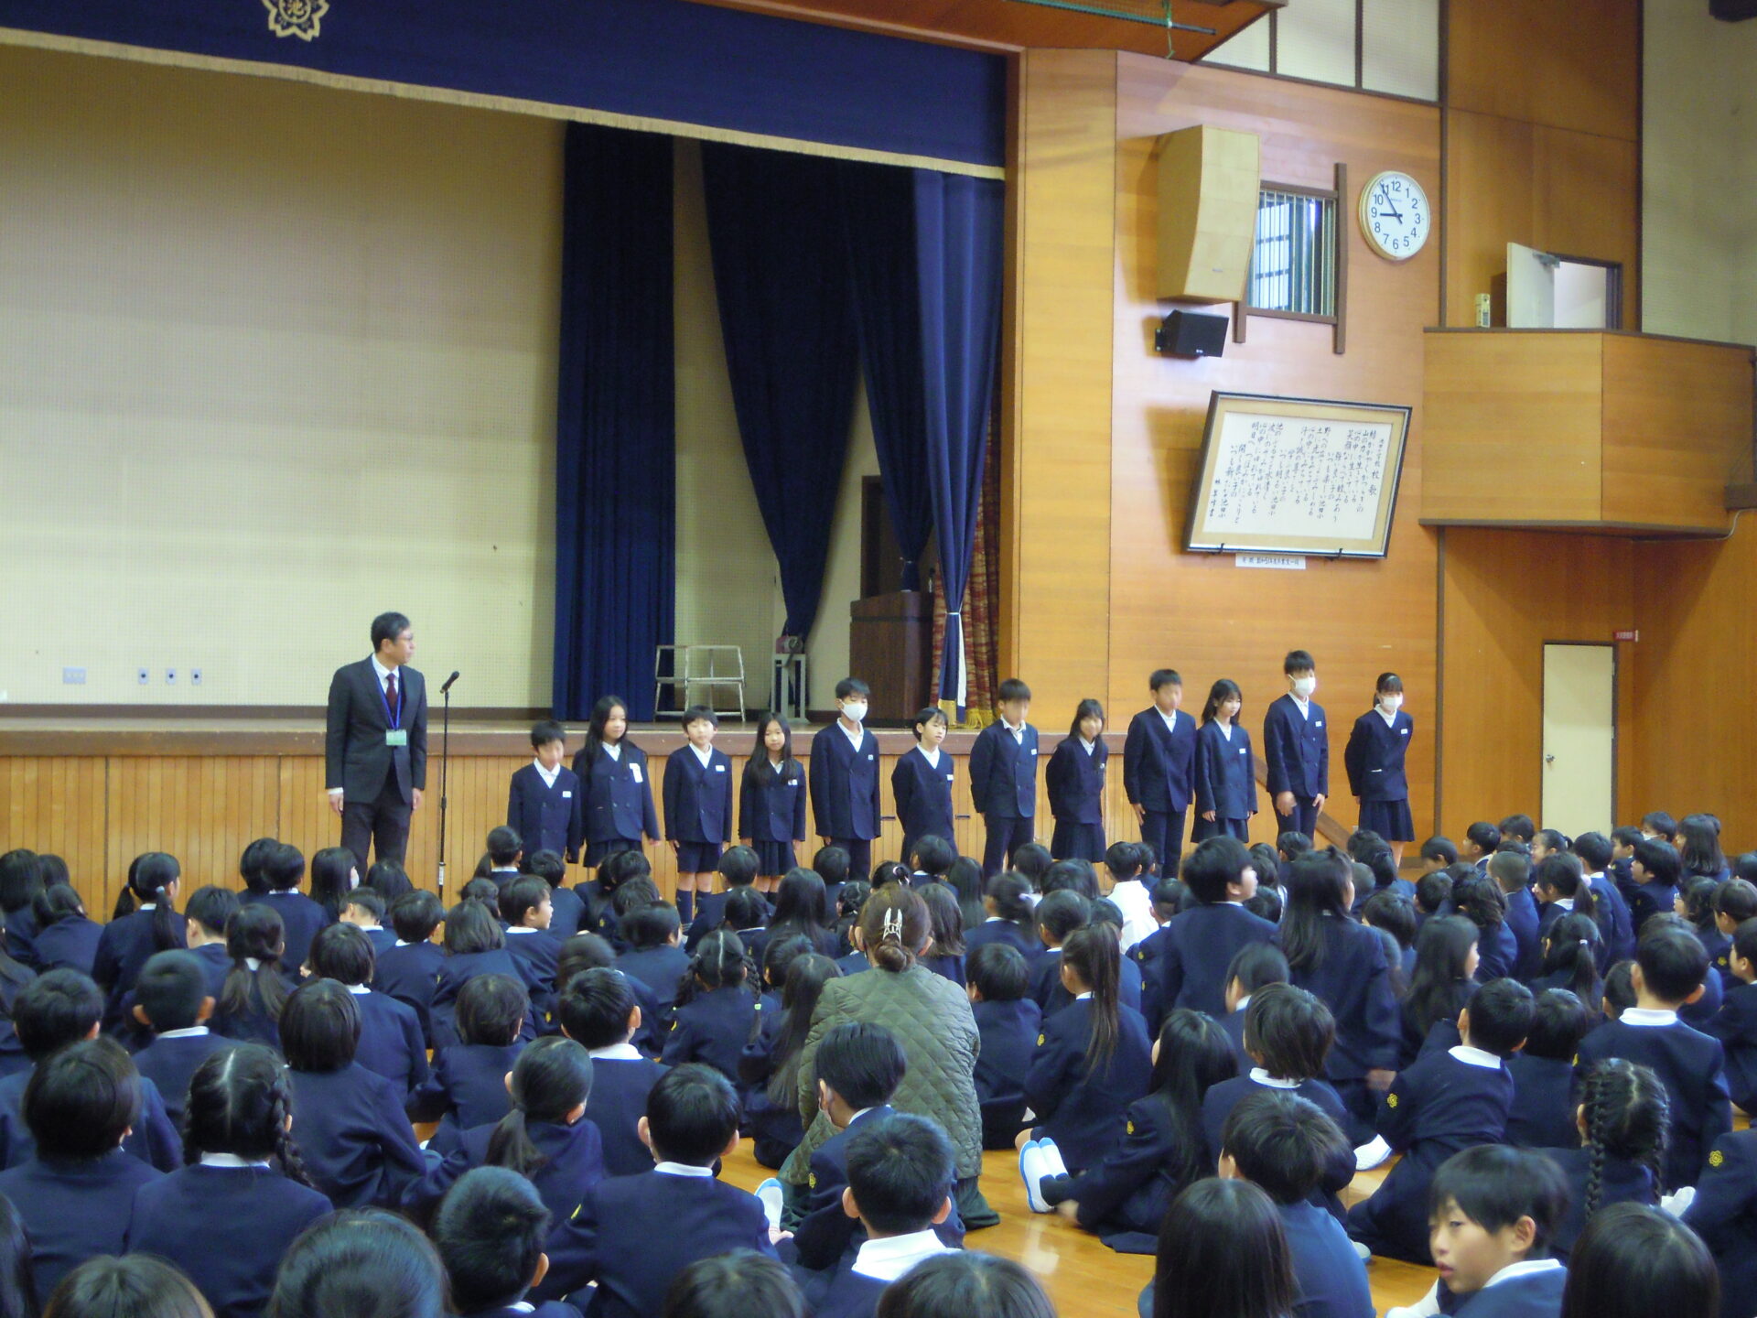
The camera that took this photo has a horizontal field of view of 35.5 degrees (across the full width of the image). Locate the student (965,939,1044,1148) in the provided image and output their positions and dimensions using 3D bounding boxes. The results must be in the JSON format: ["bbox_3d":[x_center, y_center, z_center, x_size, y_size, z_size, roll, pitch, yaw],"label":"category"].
[{"bbox_3d":[0.342,1.110,8.080,0.370,0.590,0.520,1,-1,-20],"label":"student"}]

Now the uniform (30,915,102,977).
[{"bbox_3d":[-2.889,1.157,9.789,0.380,0.500,0.420,1,0,-10],"label":"uniform"}]

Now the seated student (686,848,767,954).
[{"bbox_3d":[-0.652,1.140,12.000,0.380,0.635,0.500,1,-1,-15],"label":"seated student"}]

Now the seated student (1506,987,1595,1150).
[{"bbox_3d":[1.755,1.170,7.338,0.400,0.620,0.550,1,0,-10],"label":"seated student"}]

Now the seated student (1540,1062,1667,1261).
[{"bbox_3d":[1.553,1.132,5.900,0.420,0.600,0.580,1,-1,-25],"label":"seated student"}]

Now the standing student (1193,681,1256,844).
[{"bbox_3d":[1.935,0.824,15.300,0.360,1.400,0.240,1,0,-30],"label":"standing student"}]

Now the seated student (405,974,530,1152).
[{"bbox_3d":[-0.936,1.094,6.539,0.410,0.700,0.550,1,0,-6],"label":"seated student"}]

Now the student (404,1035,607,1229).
[{"bbox_3d":[-0.758,1.055,5.720,0.420,0.600,0.520,1,-1,0],"label":"student"}]

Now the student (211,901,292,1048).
[{"bbox_3d":[-1.877,1.092,8.339,0.390,0.700,0.550,1,0,-6],"label":"student"}]

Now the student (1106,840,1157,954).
[{"bbox_3d":[1.234,1.209,13.500,0.380,0.620,0.560,1,-1,-25],"label":"student"}]

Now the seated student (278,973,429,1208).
[{"bbox_3d":[-1.387,1.103,7.150,0.440,0.610,0.580,1,-1,-25],"label":"seated student"}]

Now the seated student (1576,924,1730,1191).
[{"bbox_3d":[2.018,1.052,7.150,0.410,0.710,0.500,1,-1,0],"label":"seated student"}]

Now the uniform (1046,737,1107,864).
[{"bbox_3d":[1.158,0.825,16.000,0.320,0.745,0.210,1,-1,-33],"label":"uniform"}]

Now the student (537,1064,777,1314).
[{"bbox_3d":[-0.408,1.093,5.177,0.460,0.700,0.580,1,0,-12],"label":"student"}]

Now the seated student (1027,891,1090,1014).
[{"bbox_3d":[0.660,1.149,9.950,0.400,0.640,0.580,1,-1,-28],"label":"seated student"}]

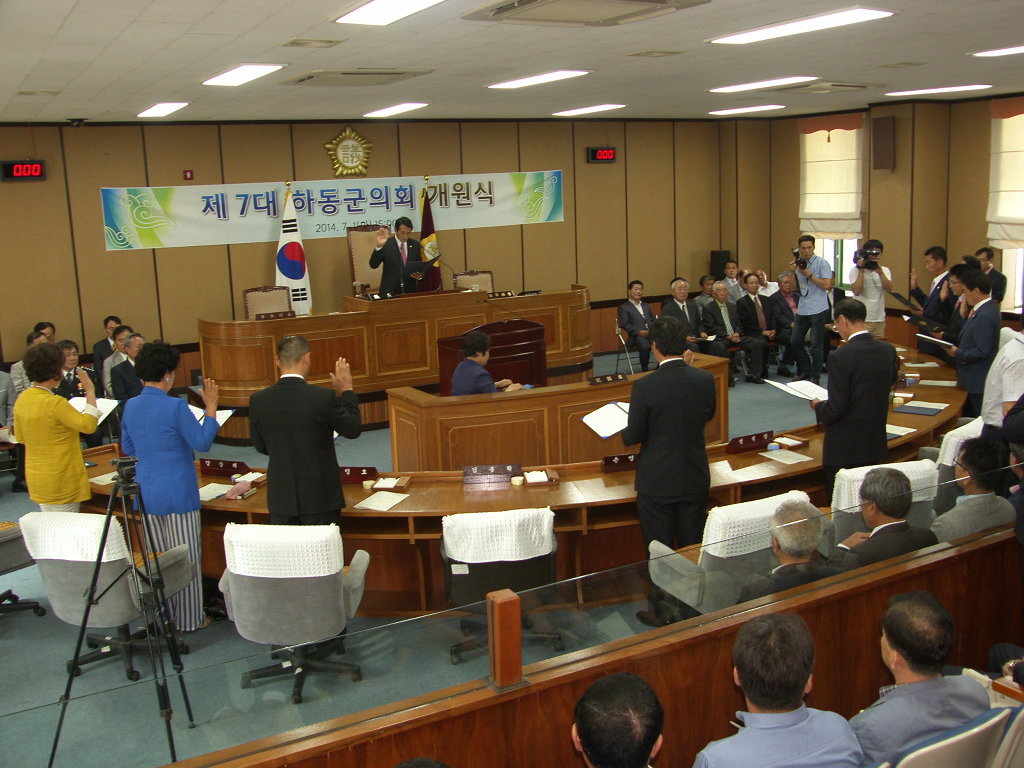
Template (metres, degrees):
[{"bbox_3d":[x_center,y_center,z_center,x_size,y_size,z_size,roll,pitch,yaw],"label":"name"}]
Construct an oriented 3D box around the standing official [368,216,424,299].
[{"bbox_3d":[-1.301,-1.039,11.762,0.580,1.680,0.450,-8,11,-28],"label":"standing official"}]

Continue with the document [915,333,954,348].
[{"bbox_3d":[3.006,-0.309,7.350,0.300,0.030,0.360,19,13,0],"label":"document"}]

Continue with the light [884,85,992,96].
[{"bbox_3d":[4.577,-3.167,11.137,0.290,0.060,1.240,-8,12,-28],"label":"light"}]

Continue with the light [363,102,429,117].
[{"bbox_3d":[-1.265,-2.995,11.268,0.290,0.060,1.240,-8,12,-28],"label":"light"}]

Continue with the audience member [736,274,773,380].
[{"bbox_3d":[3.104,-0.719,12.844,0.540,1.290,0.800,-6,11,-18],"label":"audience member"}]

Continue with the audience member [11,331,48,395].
[{"bbox_3d":[-4.500,0.128,10.100,0.750,1.270,0.520,2,12,20],"label":"audience member"}]

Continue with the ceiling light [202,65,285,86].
[{"bbox_3d":[-1.973,-2.242,7.510,0.290,0.060,1.240,-8,12,-28],"label":"ceiling light"}]

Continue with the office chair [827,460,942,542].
[{"bbox_3d":[2.070,0.829,6.190,0.680,0.870,0.660,-5,11,-16],"label":"office chair"}]

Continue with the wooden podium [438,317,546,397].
[{"bbox_3d":[-0.189,-0.059,10.344,0.880,1.200,0.580,-8,12,-27],"label":"wooden podium"}]

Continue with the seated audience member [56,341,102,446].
[{"bbox_3d":[-3.648,0.259,8.777,0.500,1.280,0.720,-10,13,-36],"label":"seated audience member"}]

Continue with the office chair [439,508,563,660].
[{"bbox_3d":[-0.050,1.023,5.650,0.620,0.860,0.640,-4,11,-7],"label":"office chair"}]

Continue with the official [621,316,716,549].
[{"bbox_3d":[0.893,0.508,5.800,0.560,1.730,0.460,-6,12,-19],"label":"official"}]

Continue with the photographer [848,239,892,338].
[{"bbox_3d":[4.117,-0.804,11.847,0.580,1.715,0.500,3,12,30],"label":"photographer"}]

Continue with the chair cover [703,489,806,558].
[{"bbox_3d":[1.153,0.691,4.882,0.500,0.275,0.180,-7,11,-21],"label":"chair cover"}]

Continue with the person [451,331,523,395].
[{"bbox_3d":[-0.168,0.213,8.461,0.720,1.290,0.500,-9,12,-31],"label":"person"}]

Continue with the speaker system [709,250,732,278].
[{"bbox_3d":[3.073,-1.691,15.224,0.320,0.550,0.300,0,11,10],"label":"speaker system"}]

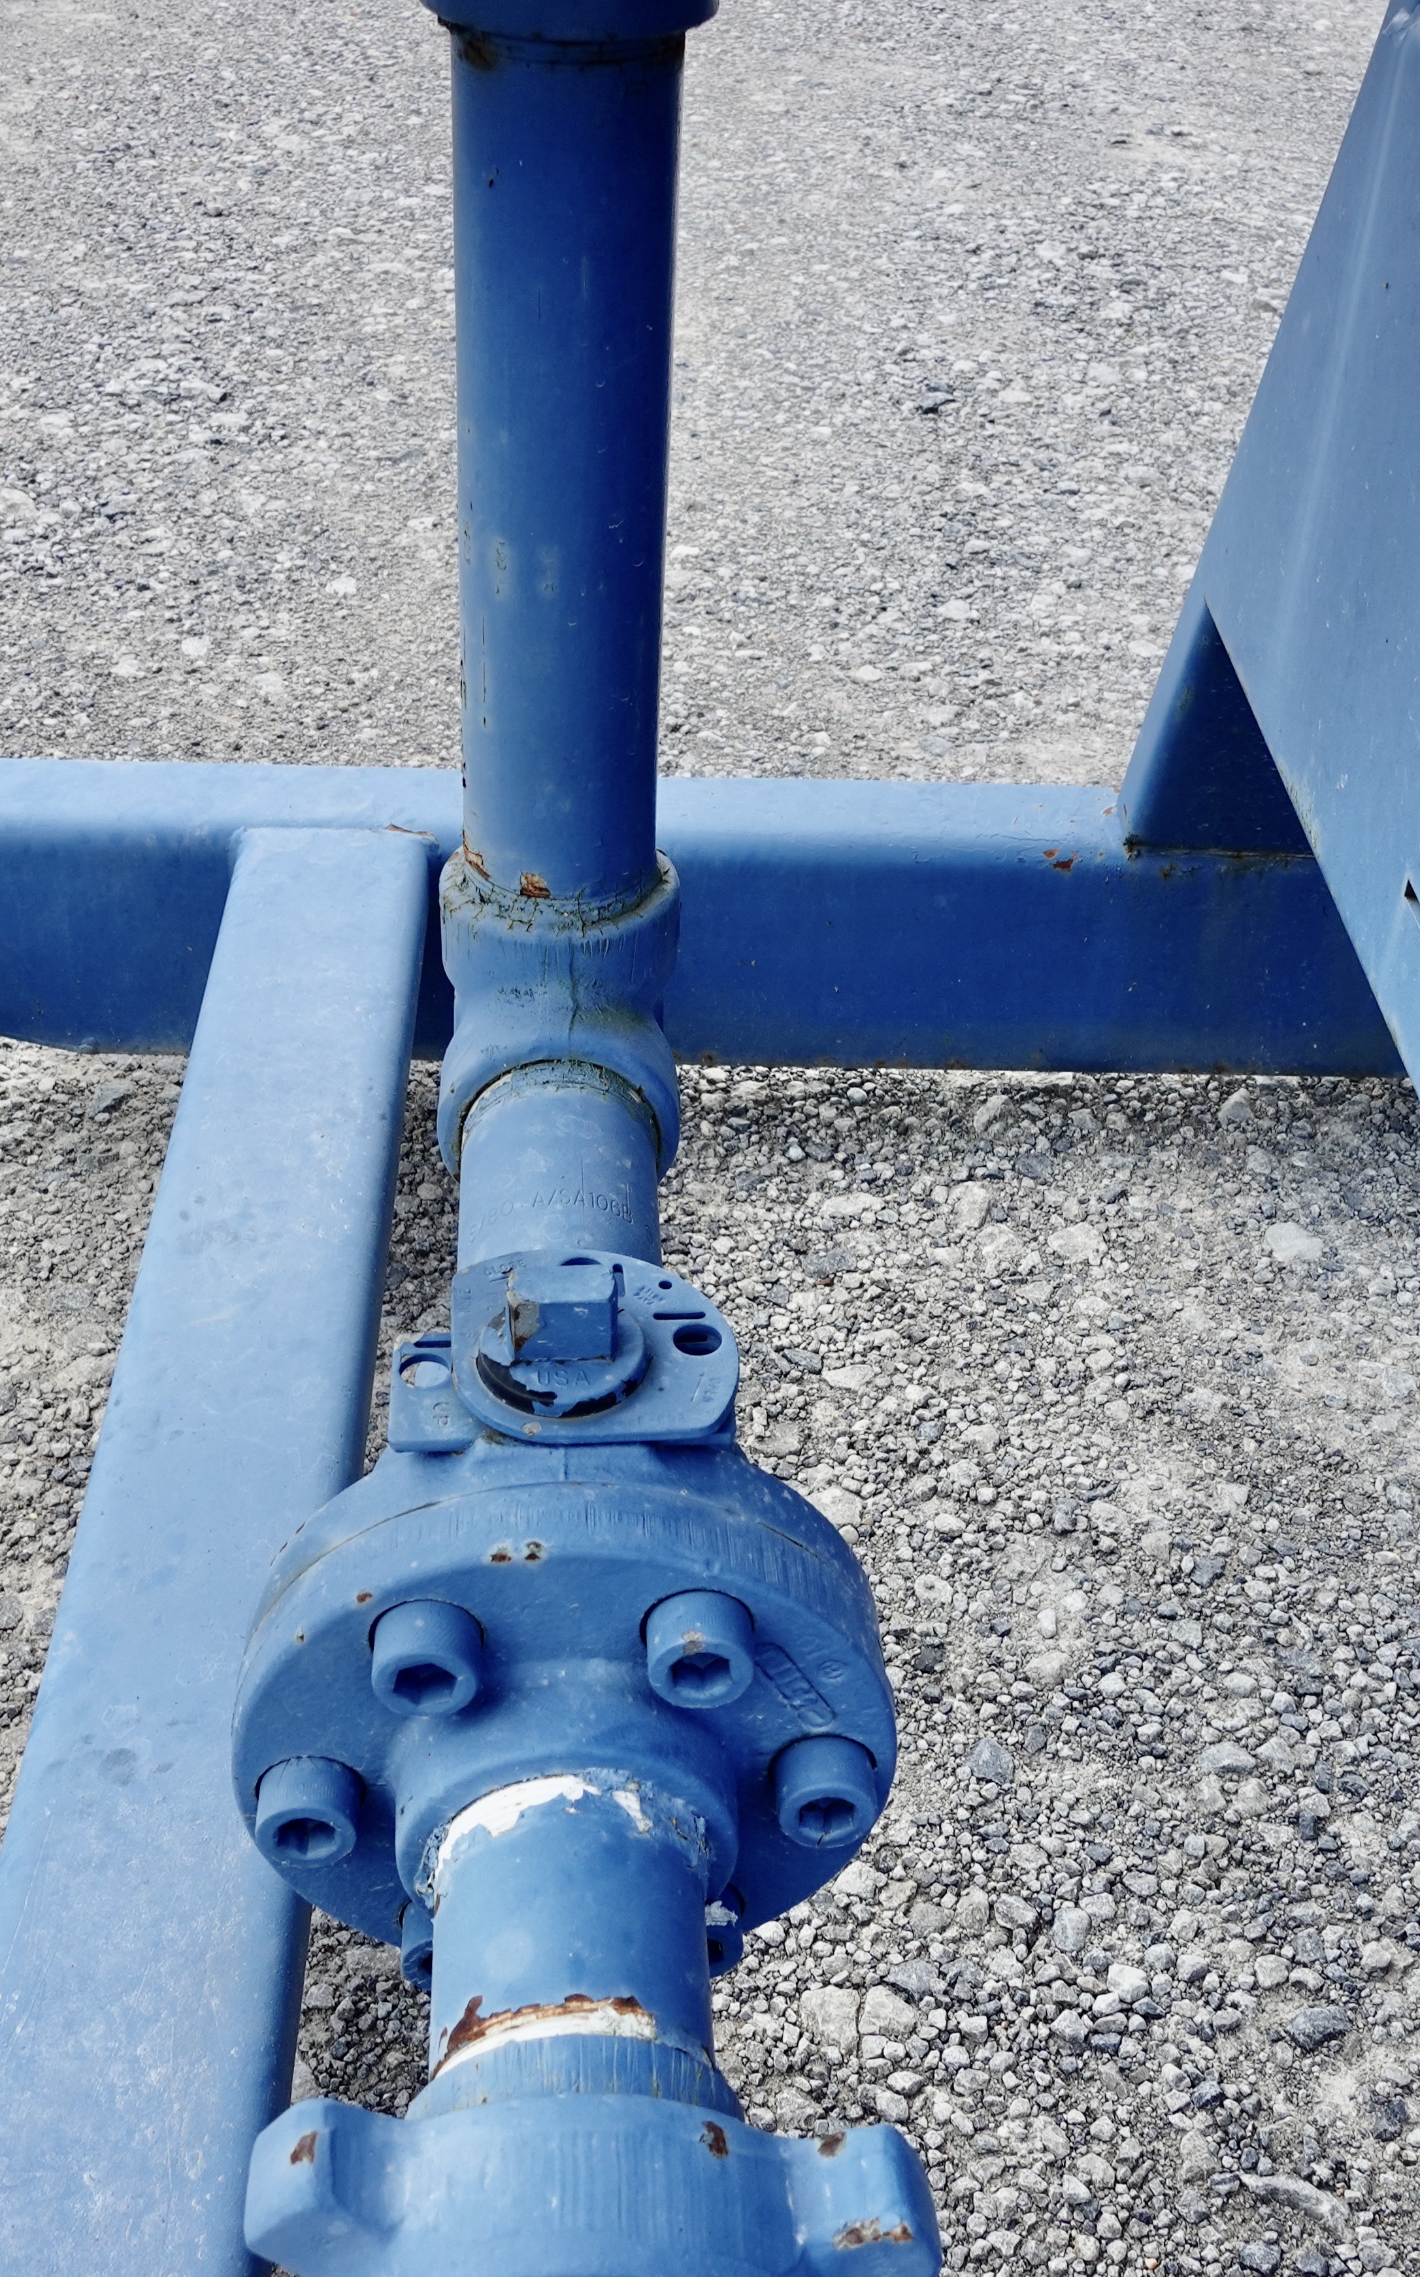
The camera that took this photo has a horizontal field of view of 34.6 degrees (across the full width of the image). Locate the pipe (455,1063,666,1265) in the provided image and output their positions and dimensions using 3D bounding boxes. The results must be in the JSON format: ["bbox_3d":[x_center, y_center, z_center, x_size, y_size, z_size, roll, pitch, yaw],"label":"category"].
[{"bbox_3d":[-0.045,0.030,0.690,0.061,0.061,0.095,0,36,-5],"label":"pipe"}]

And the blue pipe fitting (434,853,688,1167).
[{"bbox_3d":[-0.051,-0.041,0.753,0.077,0.097,0.097,0,36,-5],"label":"blue pipe fitting"}]

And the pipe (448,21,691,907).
[{"bbox_3d":[-0.043,-0.189,0.664,0.061,0.243,0.061,0,36,-5],"label":"pipe"}]

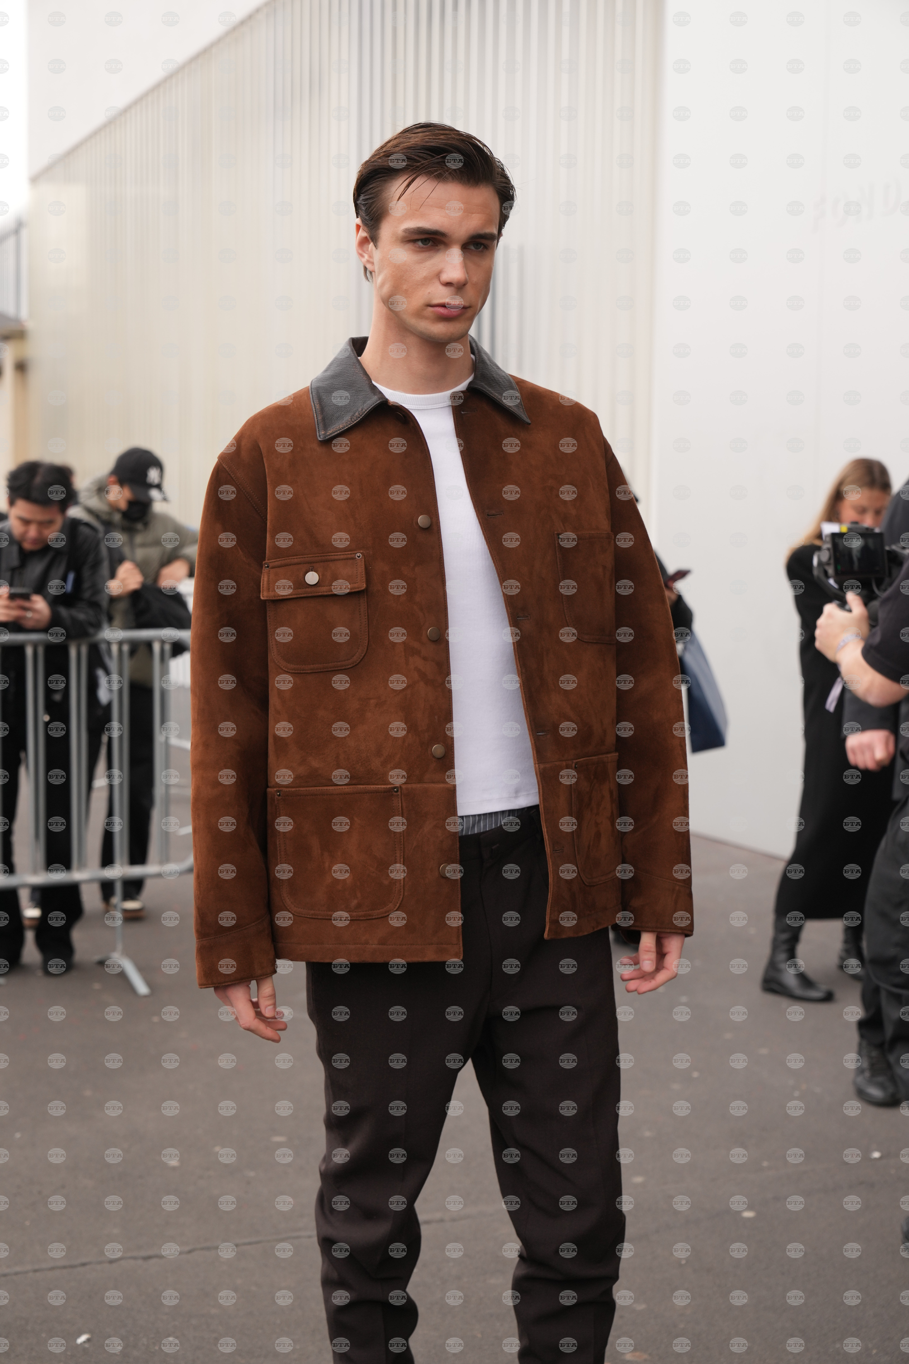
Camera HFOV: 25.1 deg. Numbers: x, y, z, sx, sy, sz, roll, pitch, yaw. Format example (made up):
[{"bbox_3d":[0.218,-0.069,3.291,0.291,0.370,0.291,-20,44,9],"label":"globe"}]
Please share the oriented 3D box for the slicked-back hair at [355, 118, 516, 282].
[{"bbox_3d":[-0.028,-0.568,2.410,0.178,0.185,0.210,-1,4,-22],"label":"slicked-back hair"}]

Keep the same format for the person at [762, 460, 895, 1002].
[{"bbox_3d":[1.225,0.132,6.550,0.500,1.690,0.450,-2,5,-35],"label":"person"}]

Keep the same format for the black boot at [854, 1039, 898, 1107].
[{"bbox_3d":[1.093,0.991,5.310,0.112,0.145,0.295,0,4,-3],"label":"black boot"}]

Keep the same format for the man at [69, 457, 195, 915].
[{"bbox_3d":[-1.220,0.003,7.600,0.580,1.740,0.420,-1,4,-20],"label":"man"}]

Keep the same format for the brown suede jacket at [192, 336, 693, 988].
[{"bbox_3d":[-0.015,-0.039,2.400,0.580,0.710,0.320,-1,4,-22],"label":"brown suede jacket"}]

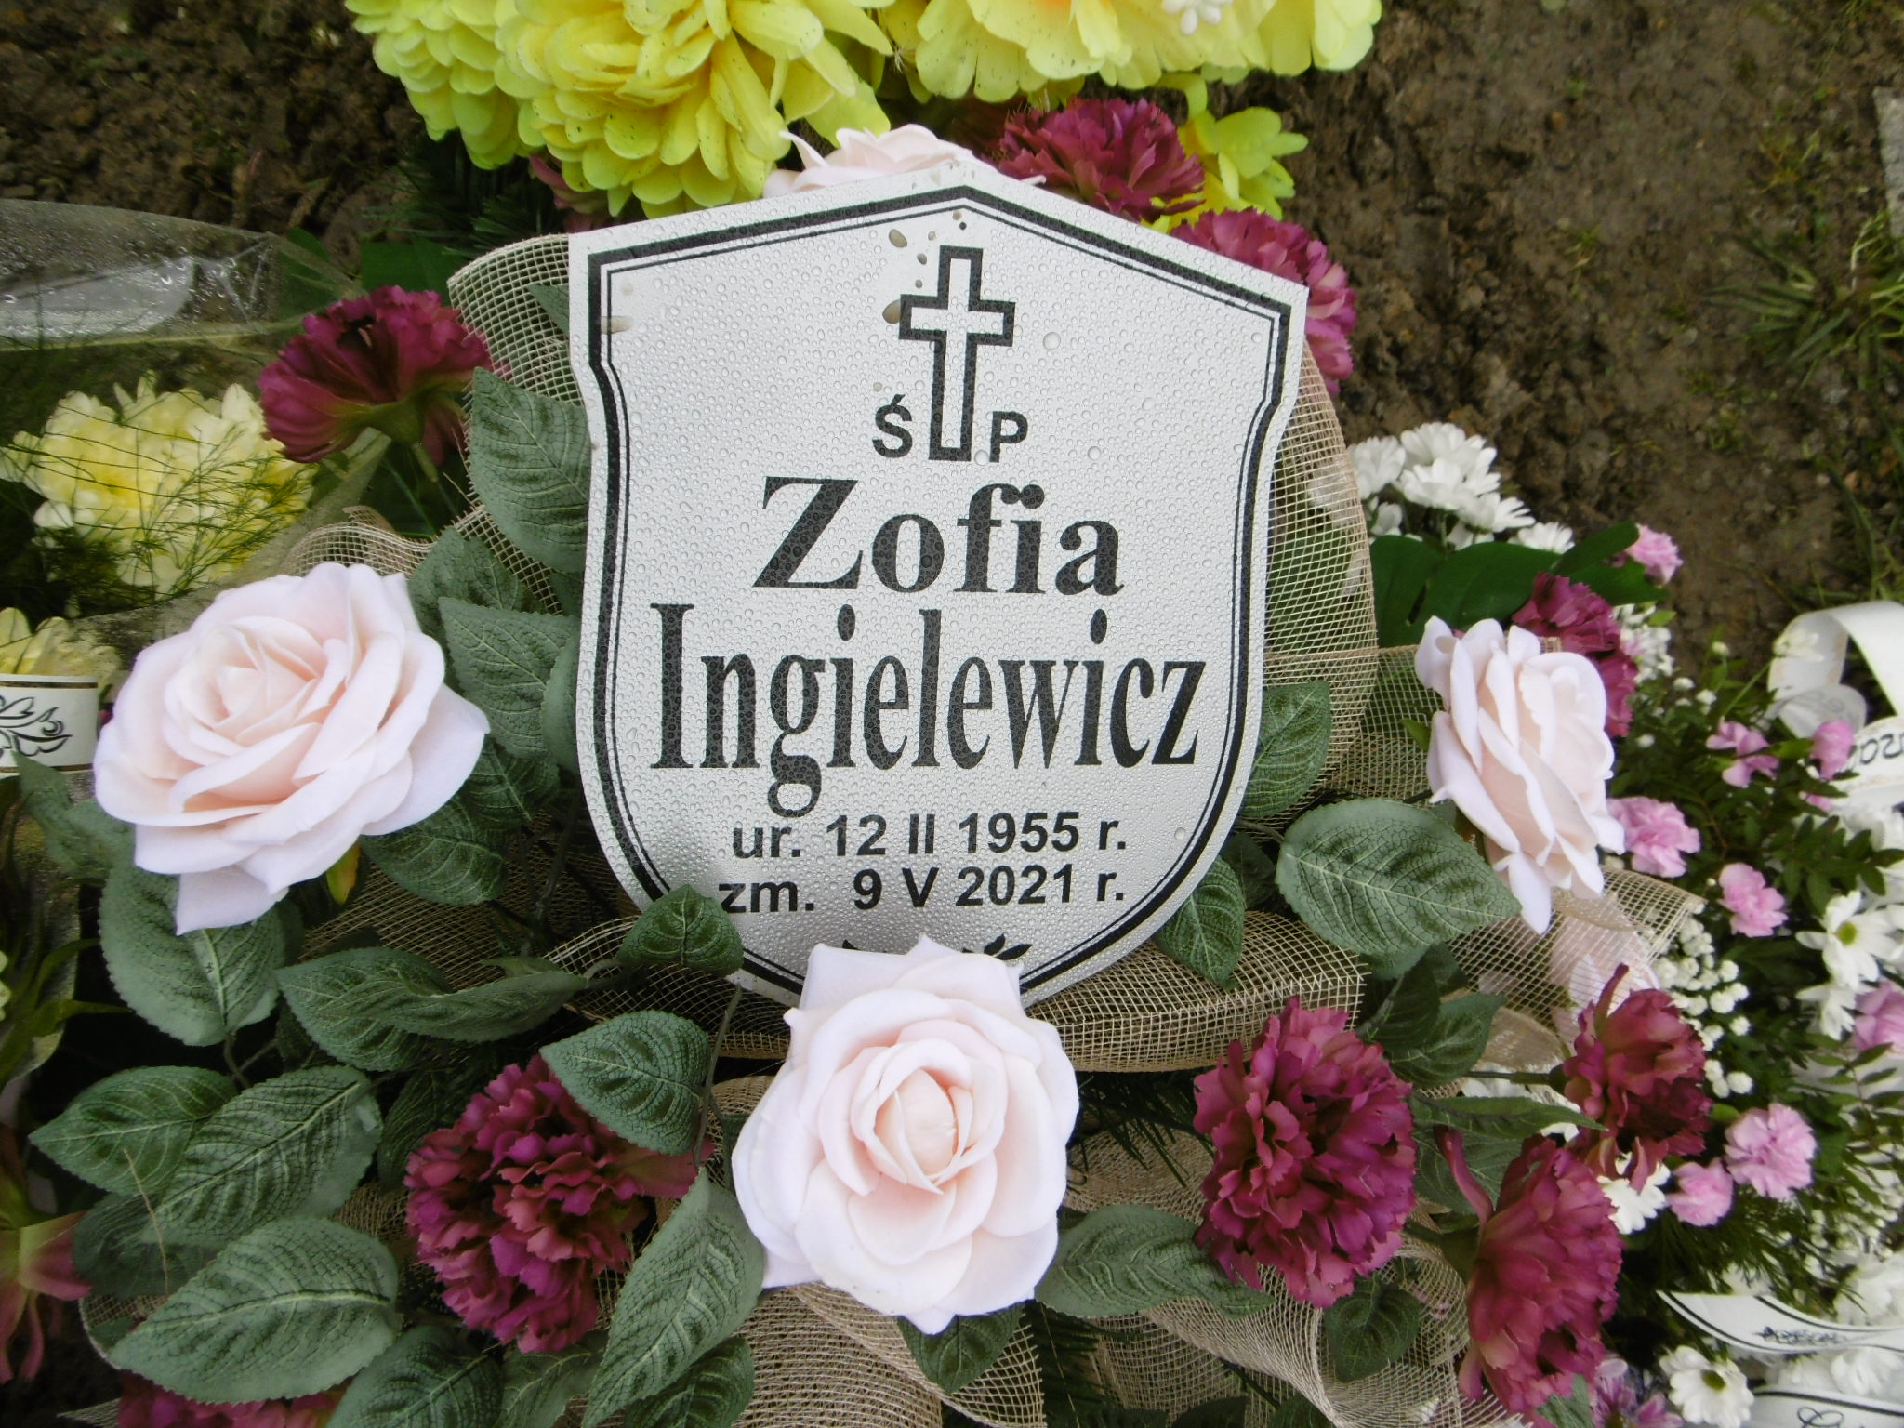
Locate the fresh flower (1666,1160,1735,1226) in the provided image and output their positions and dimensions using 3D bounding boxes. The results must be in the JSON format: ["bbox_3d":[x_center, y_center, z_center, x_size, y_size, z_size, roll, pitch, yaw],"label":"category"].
[{"bbox_3d":[0.340,0.217,0.600,0.034,0.030,0.034,0,63,13],"label":"fresh flower"}]

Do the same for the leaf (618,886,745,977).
[{"bbox_3d":[-0.097,0.079,0.475,0.045,0.015,0.042,0,61,0],"label":"leaf"}]

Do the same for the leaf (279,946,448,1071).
[{"bbox_3d":[-0.196,0.101,0.445,0.068,0.017,0.042,22,63,5],"label":"leaf"}]

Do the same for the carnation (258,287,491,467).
[{"bbox_3d":[-0.199,-0.117,0.455,0.074,0.064,0.053,-11,78,-5],"label":"carnation"}]

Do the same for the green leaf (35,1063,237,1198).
[{"bbox_3d":[-0.281,0.143,0.455,0.077,0.013,0.046,-10,69,2],"label":"green leaf"}]

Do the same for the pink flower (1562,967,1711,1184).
[{"bbox_3d":[0.287,0.153,0.555,0.058,0.080,0.070,10,13,33],"label":"pink flower"}]

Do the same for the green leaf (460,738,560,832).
[{"bbox_3d":[-0.184,0.021,0.540,0.042,0.015,0.062,-27,96,0],"label":"green leaf"}]

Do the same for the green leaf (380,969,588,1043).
[{"bbox_3d":[-0.175,0.110,0.495,0.077,0.035,0.018,-7,34,3],"label":"green leaf"}]

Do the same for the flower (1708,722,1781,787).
[{"bbox_3d":[0.335,0.017,0.560,0.025,0.026,0.032,29,58,12],"label":"flower"}]

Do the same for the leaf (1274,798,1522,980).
[{"bbox_3d":[0.154,0.060,0.455,0.084,0.017,0.055,11,74,12],"label":"leaf"}]

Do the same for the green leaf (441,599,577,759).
[{"bbox_3d":[-0.173,-0.013,0.520,0.073,0.015,0.050,41,94,-6],"label":"green leaf"}]

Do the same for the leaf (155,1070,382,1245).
[{"bbox_3d":[-0.226,0.144,0.435,0.080,0.014,0.049,-31,75,-9],"label":"leaf"}]

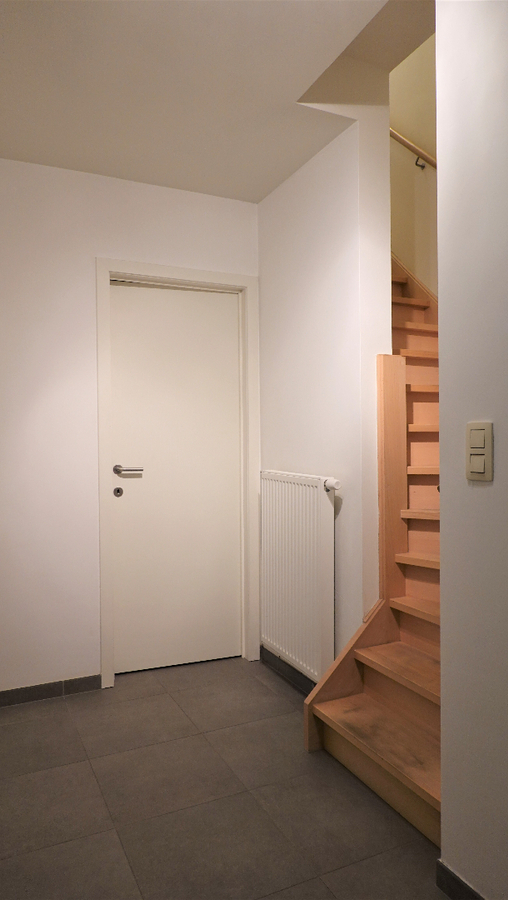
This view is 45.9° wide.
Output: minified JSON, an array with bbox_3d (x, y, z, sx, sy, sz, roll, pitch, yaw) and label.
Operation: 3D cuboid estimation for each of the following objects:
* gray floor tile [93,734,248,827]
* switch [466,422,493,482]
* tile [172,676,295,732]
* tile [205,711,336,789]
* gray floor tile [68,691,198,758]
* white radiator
[{"bbox_3d":[-0.321,1.168,2.153,0.452,0.012,0.452,-1,1,-25],"label":"gray floor tile"},{"bbox_3d":[0.547,0.004,1.457,0.012,0.141,0.080,-1,1,-25],"label":"switch"},{"bbox_3d":[-0.106,1.161,2.758,0.452,0.012,0.452,-1,1,-25],"label":"tile"},{"bbox_3d":[0.089,1.163,2.348,0.452,0.012,0.452,-1,1,-25],"label":"tile"},{"bbox_3d":[-0.516,1.166,2.563,0.452,0.012,0.452,-1,1,-25],"label":"gray floor tile"},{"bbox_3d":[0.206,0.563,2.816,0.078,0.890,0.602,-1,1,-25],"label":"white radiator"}]

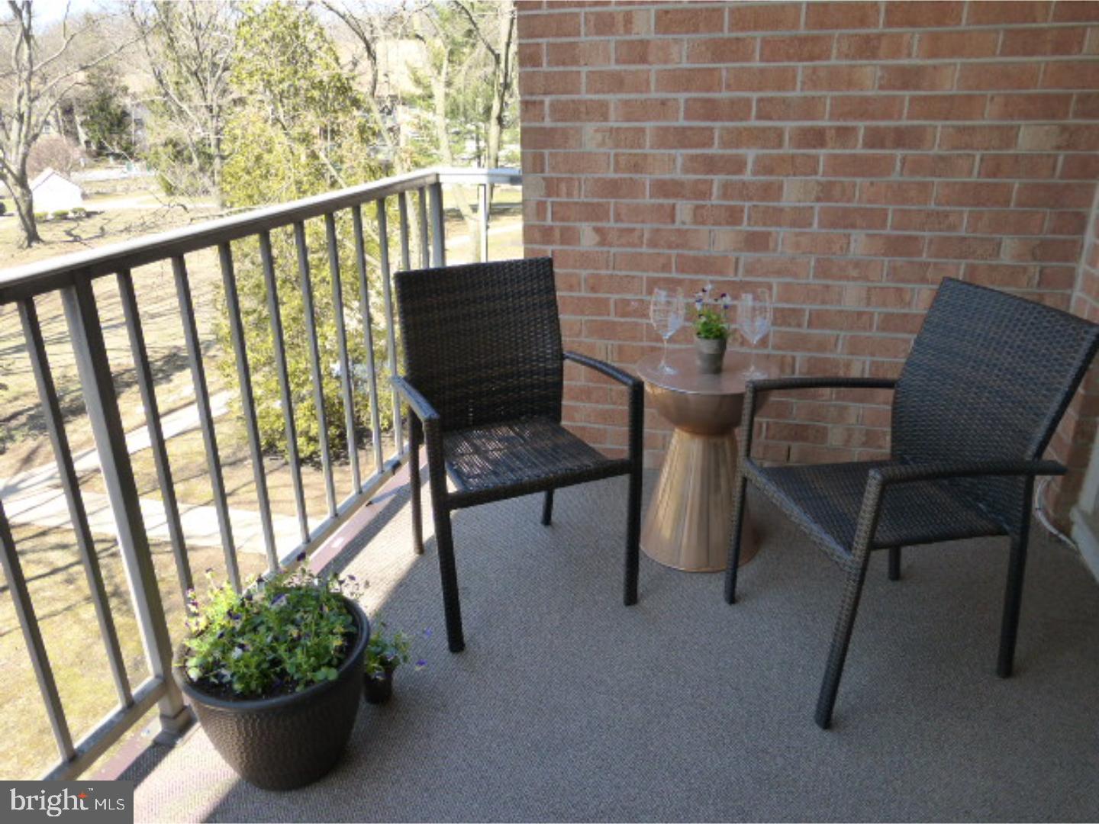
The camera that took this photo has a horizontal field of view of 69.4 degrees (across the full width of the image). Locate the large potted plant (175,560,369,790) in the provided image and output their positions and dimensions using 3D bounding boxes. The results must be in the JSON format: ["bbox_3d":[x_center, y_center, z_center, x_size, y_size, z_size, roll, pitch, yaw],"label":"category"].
[{"bbox_3d":[-0.546,0.529,1.616,0.380,0.390,0.380,-9,23,-21],"label":"large potted plant"}]

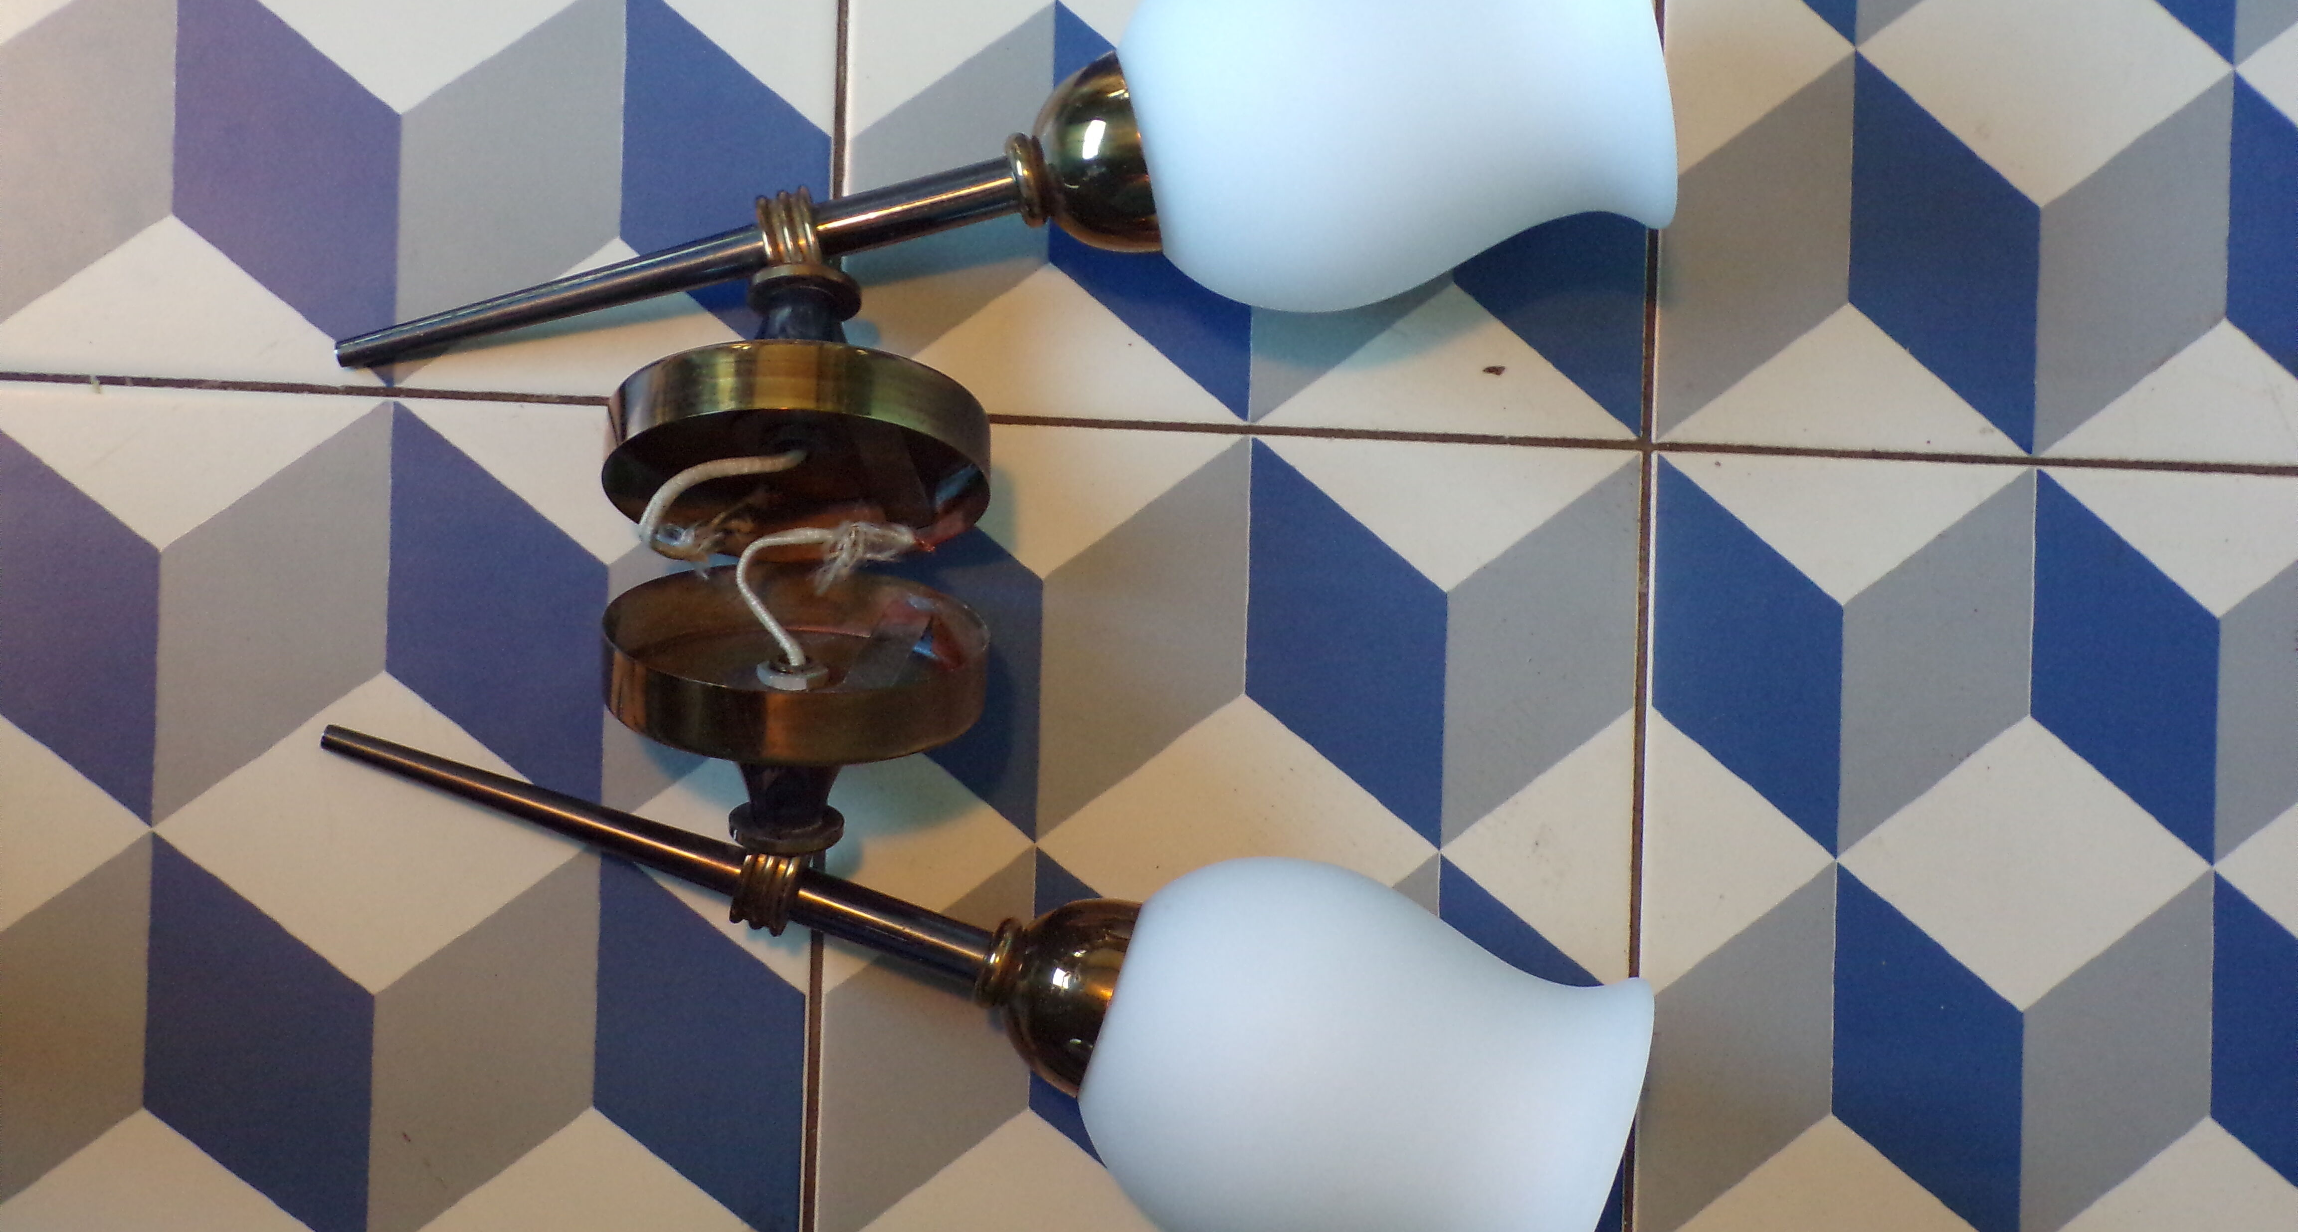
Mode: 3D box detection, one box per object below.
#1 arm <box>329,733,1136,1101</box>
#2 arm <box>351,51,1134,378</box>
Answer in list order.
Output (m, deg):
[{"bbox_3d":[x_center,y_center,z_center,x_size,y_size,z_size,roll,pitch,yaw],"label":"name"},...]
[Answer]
[{"bbox_3d":[-0.101,0.059,0.761,0.197,0.049,0.049,19,86,1],"label":"arm"},{"bbox_3d":[-0.095,-0.085,0.762,0.197,0.049,0.049,-14,92,1],"label":"arm"}]

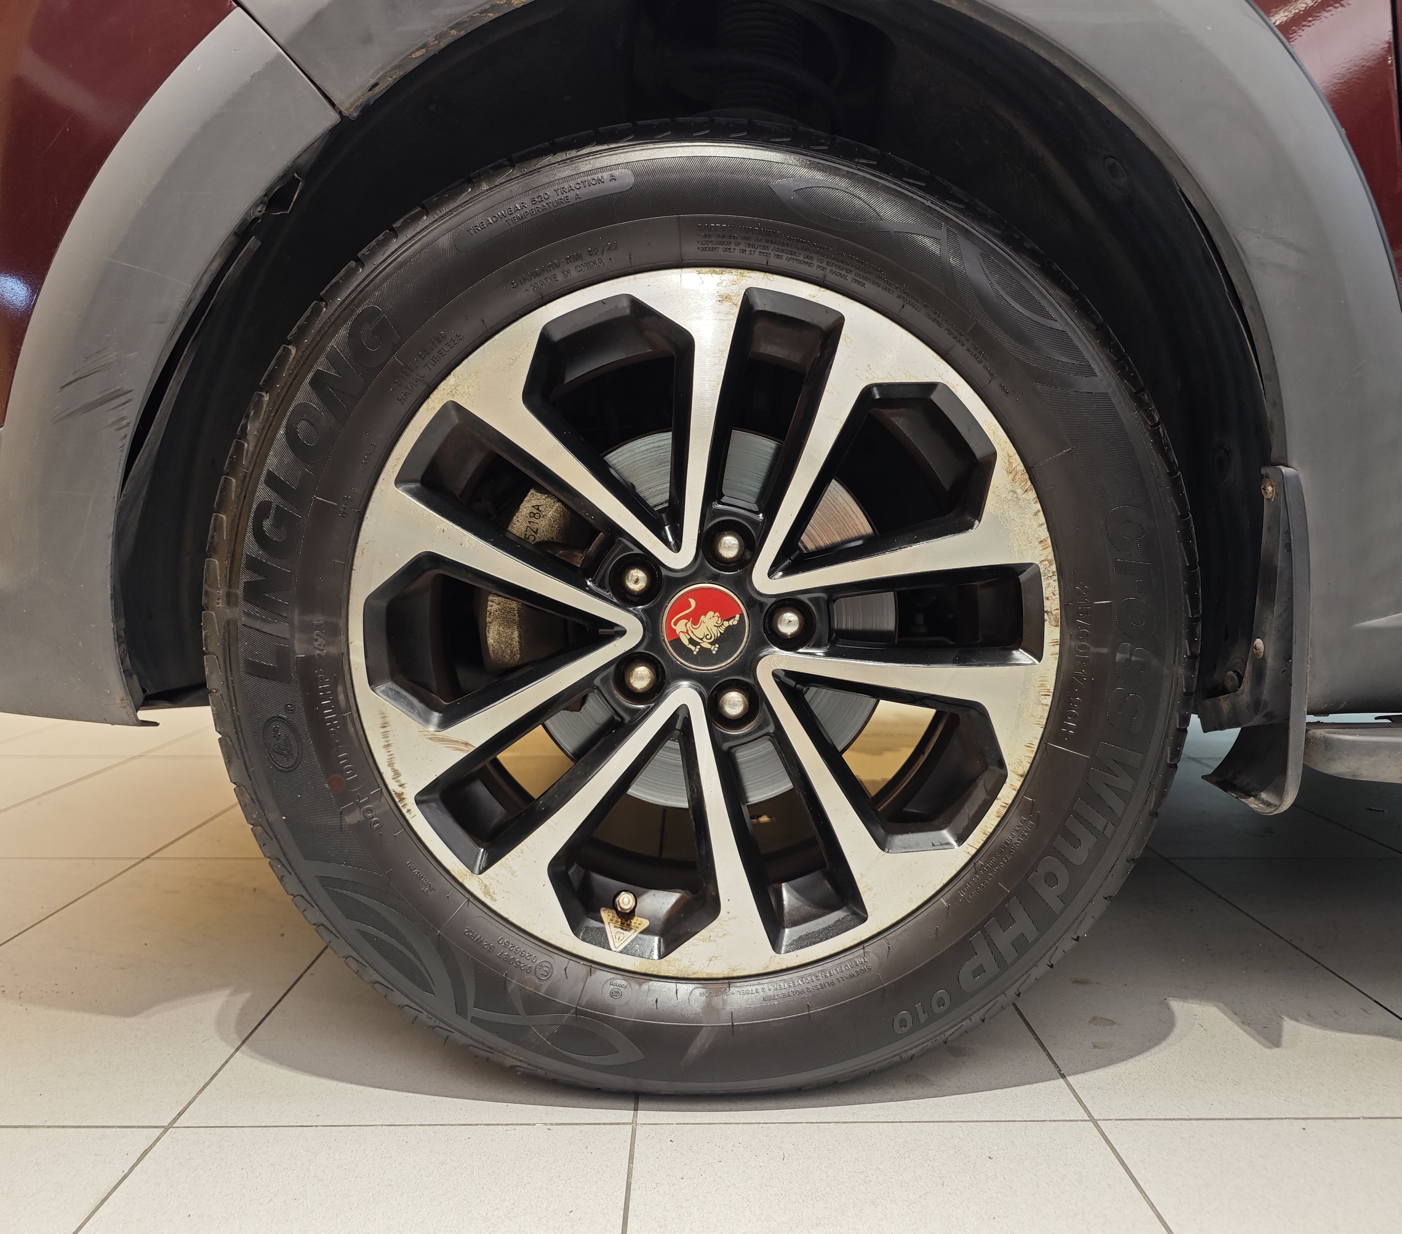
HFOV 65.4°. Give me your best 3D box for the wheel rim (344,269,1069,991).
[{"bbox_3d":[0.001,0.002,0.821,0.472,0.472,0.195,0,4,-1],"label":"wheel rim"}]

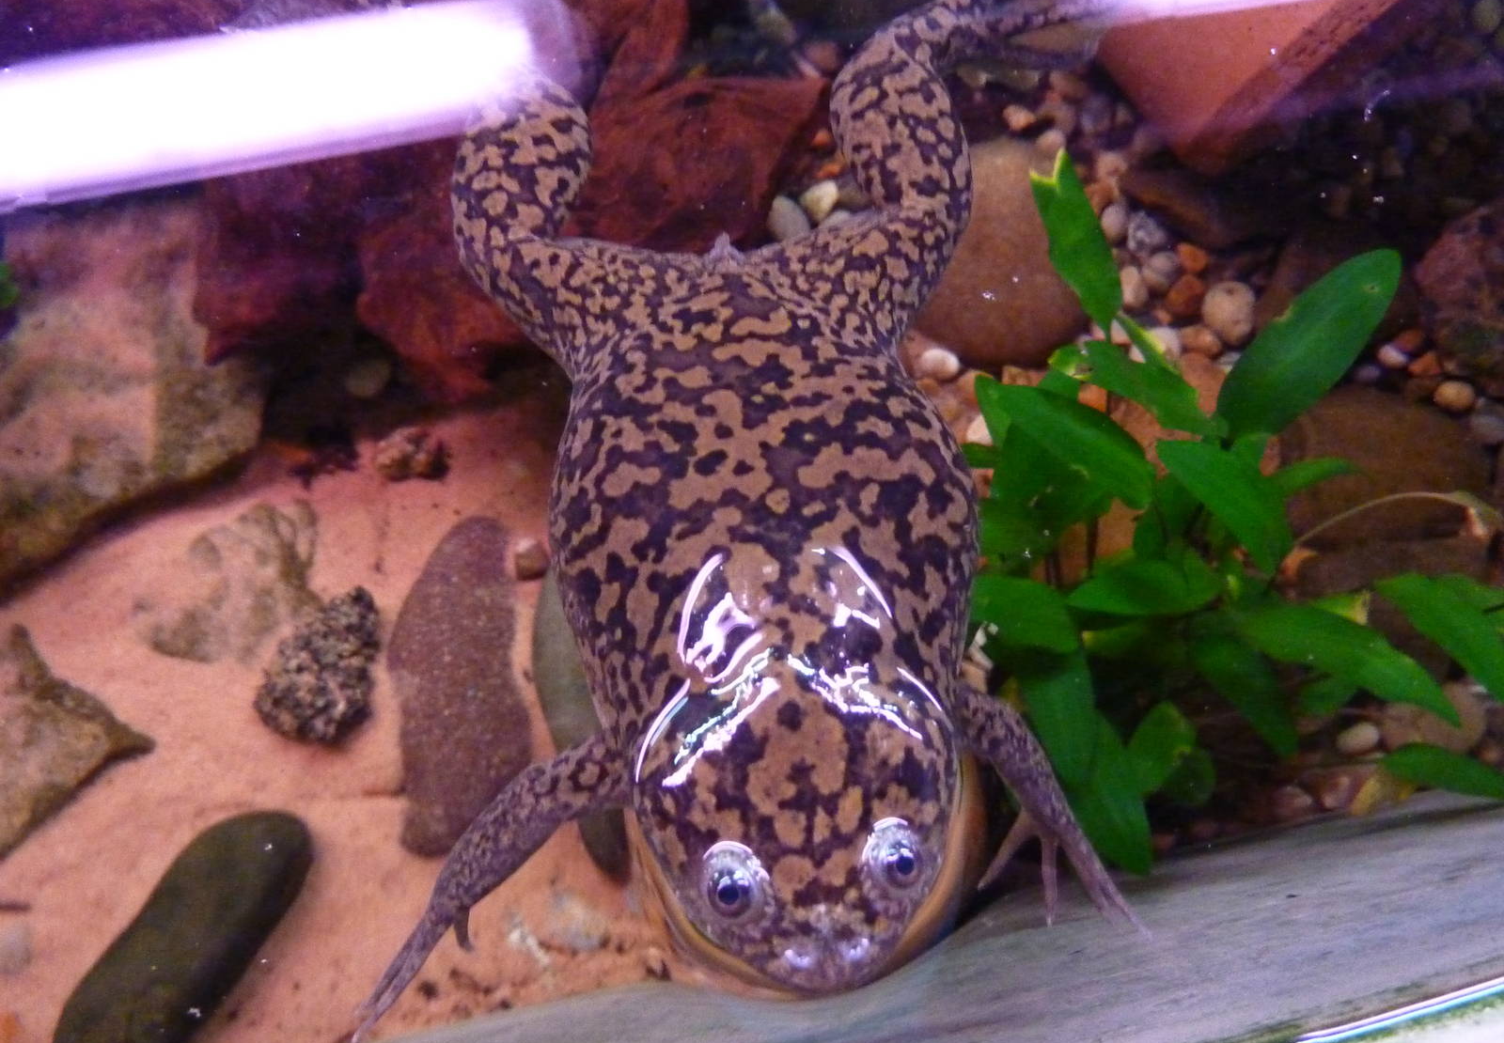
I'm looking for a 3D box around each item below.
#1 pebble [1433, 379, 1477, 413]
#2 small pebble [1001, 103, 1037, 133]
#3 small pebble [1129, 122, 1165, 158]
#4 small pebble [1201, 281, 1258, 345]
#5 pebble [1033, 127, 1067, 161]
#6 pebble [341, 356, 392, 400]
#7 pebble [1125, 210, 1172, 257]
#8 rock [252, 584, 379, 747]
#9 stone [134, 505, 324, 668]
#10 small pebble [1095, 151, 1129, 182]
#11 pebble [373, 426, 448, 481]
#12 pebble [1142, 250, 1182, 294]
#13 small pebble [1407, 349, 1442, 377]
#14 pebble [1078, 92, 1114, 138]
[{"bbox_3d":[0.228,-0.041,0.353,0.013,0.009,0.012,0,68,-1],"label":"pebble"},{"bbox_3d":[0.102,-0.153,0.412,0.013,0.010,0.011,0,73,-2],"label":"small pebble"},{"bbox_3d":[0.142,-0.137,0.389,0.013,0.010,0.013,0,68,-1],"label":"small pebble"},{"bbox_3d":[0.170,-0.074,0.387,0.018,0.017,0.024,0,73,-2],"label":"small pebble"},{"bbox_3d":[0.107,-0.135,0.388,0.012,0.009,0.012,19,69,6],"label":"pebble"},{"bbox_3d":[-0.132,-0.049,0.372,0.016,0.013,0.016,0,73,-2],"label":"pebble"},{"bbox_3d":[0.145,-0.105,0.397,0.017,0.014,0.018,0,73,-2],"label":"pebble"},{"bbox_3d":[-0.134,0.044,0.337,0.033,0.025,0.051,24,74,5],"label":"rock"},{"bbox_3d":[-0.157,0.018,0.326,0.056,0.012,0.053,0,68,-1],"label":"stone"},{"bbox_3d":[0.135,-0.133,0.407,0.012,0.010,0.012,0,73,-2],"label":"small pebble"},{"bbox_3d":[-0.107,-0.021,0.341,0.023,0.014,0.018,0,68,-1],"label":"pebble"},{"bbox_3d":[0.139,-0.084,0.368,0.013,0.011,0.017,0,68,-1],"label":"pebble"},{"bbox_3d":[0.241,-0.057,0.388,0.011,0.008,0.010,0,73,-2],"label":"small pebble"},{"bbox_3d":[0.124,-0.147,0.392,0.013,0.012,0.018,0,68,-1],"label":"pebble"}]

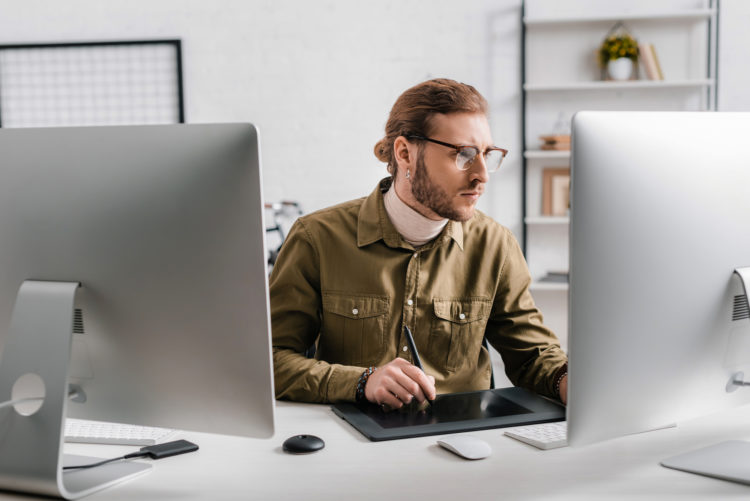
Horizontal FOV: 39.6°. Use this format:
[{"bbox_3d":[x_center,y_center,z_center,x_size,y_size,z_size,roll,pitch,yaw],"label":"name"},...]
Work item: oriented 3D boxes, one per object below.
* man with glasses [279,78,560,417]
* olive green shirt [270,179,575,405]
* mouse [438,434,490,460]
[{"bbox_3d":[0.047,0.340,2.177,0.680,1.370,0.660,-2,4,-16],"label":"man with glasses"},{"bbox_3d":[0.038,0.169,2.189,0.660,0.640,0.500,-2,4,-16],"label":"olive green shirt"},{"bbox_3d":[0.145,0.314,1.685,0.057,0.021,0.114,-3,5,-26],"label":"mouse"}]

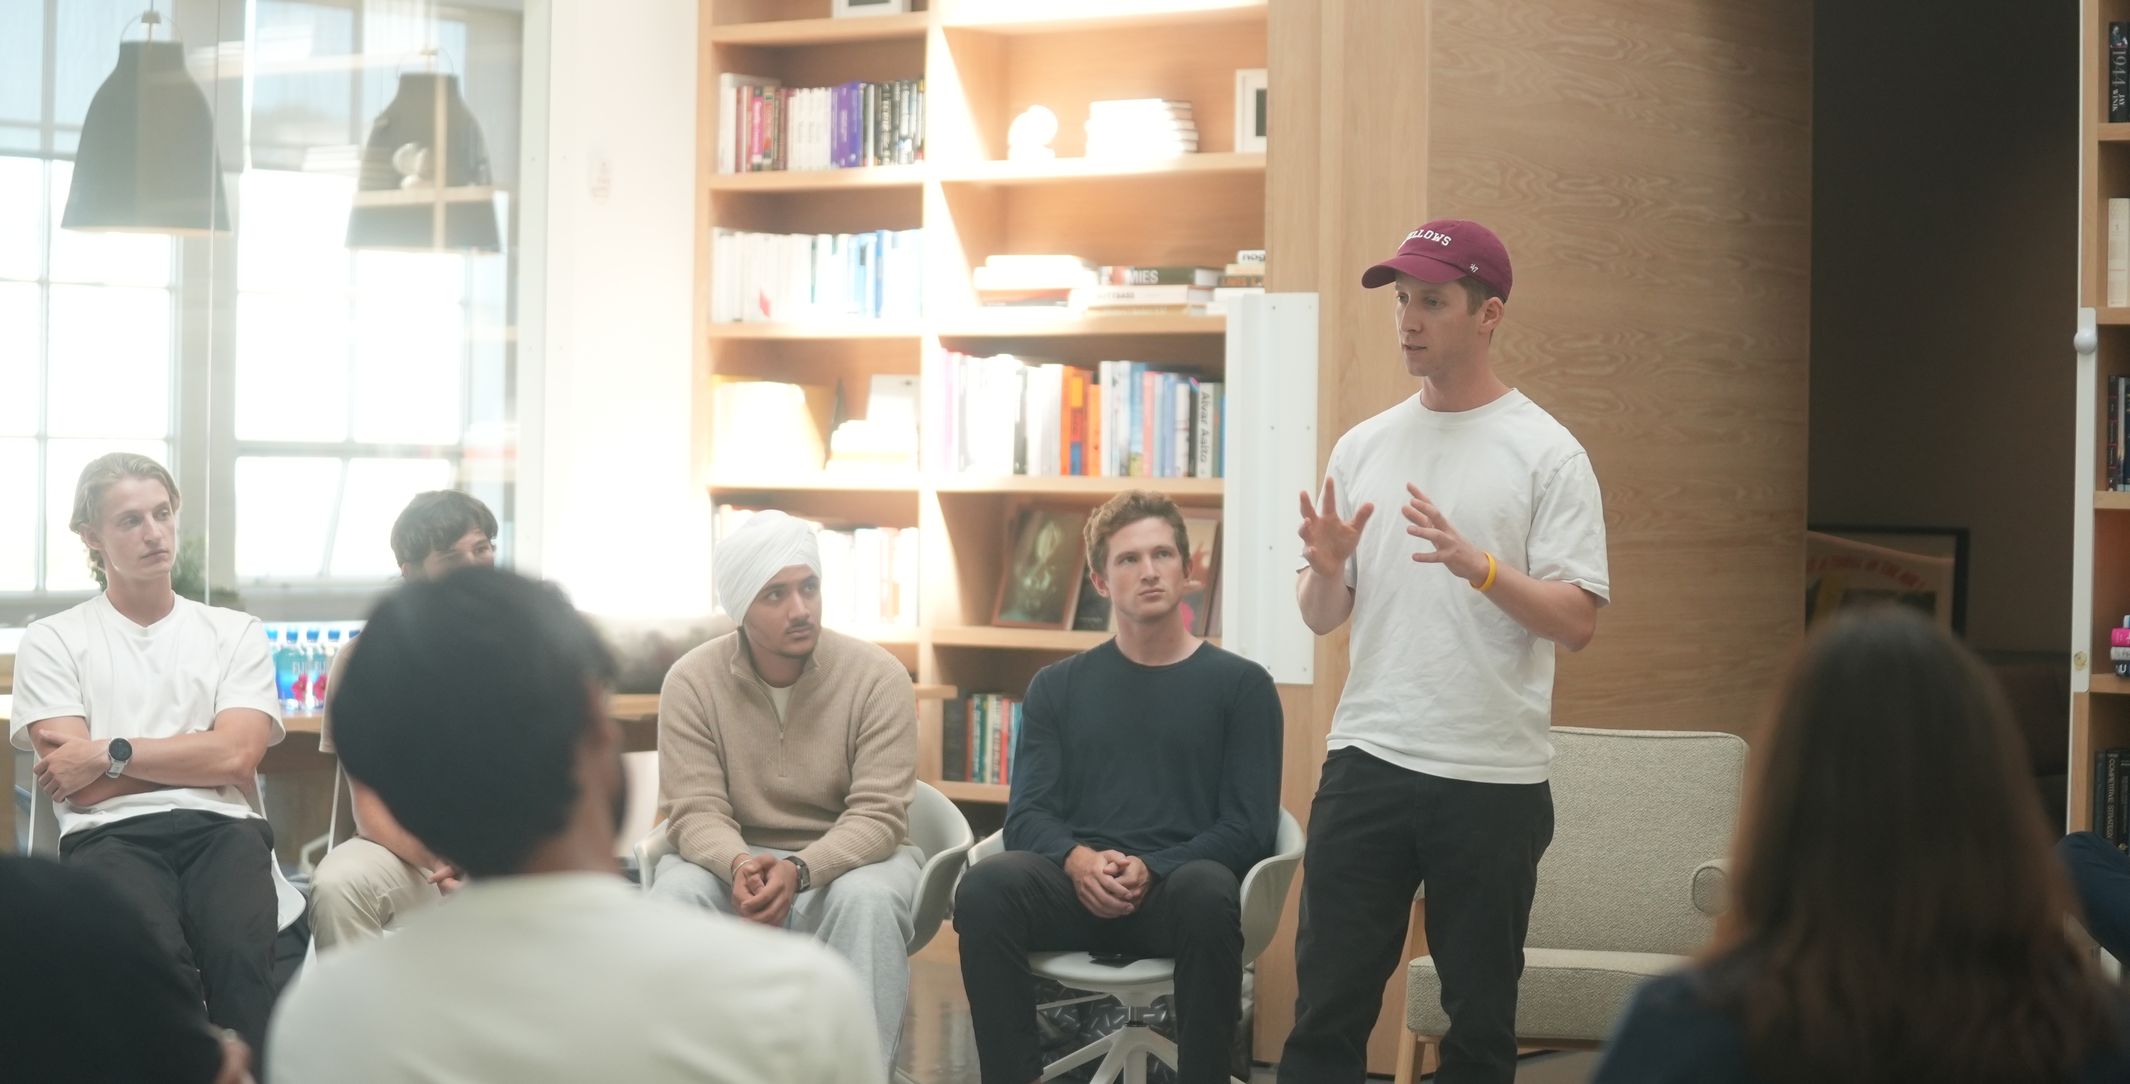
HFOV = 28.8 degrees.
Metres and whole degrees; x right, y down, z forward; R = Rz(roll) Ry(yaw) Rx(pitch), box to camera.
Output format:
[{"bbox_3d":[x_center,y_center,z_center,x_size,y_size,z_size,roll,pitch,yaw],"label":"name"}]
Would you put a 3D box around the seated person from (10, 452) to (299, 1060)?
[{"bbox_3d":[-1.739,0.511,7.984,0.530,1.360,0.920,1,0,-15],"label":"seated person"}]

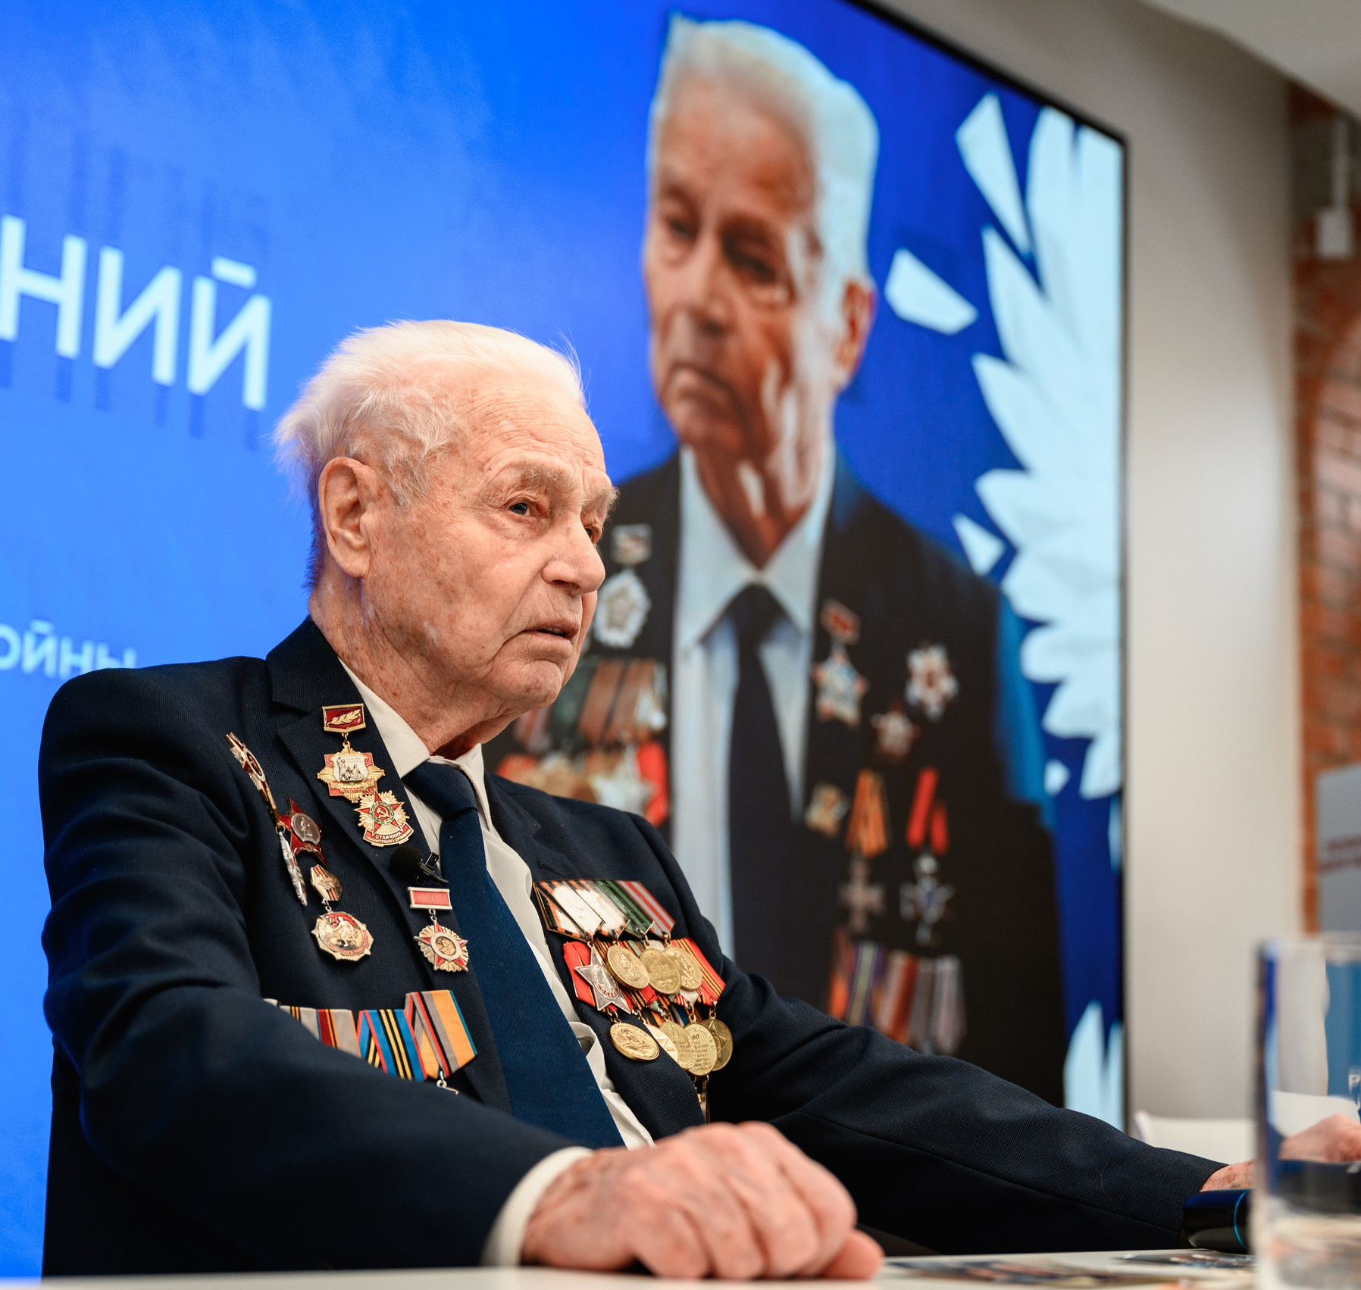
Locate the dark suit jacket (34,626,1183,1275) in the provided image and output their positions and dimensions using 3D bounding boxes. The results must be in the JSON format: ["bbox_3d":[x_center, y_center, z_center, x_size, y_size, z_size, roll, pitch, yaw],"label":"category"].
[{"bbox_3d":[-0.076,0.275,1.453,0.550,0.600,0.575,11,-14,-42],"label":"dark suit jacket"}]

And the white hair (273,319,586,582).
[{"bbox_3d":[-0.152,-0.118,1.530,0.200,0.160,0.175,-4,-12,31],"label":"white hair"}]

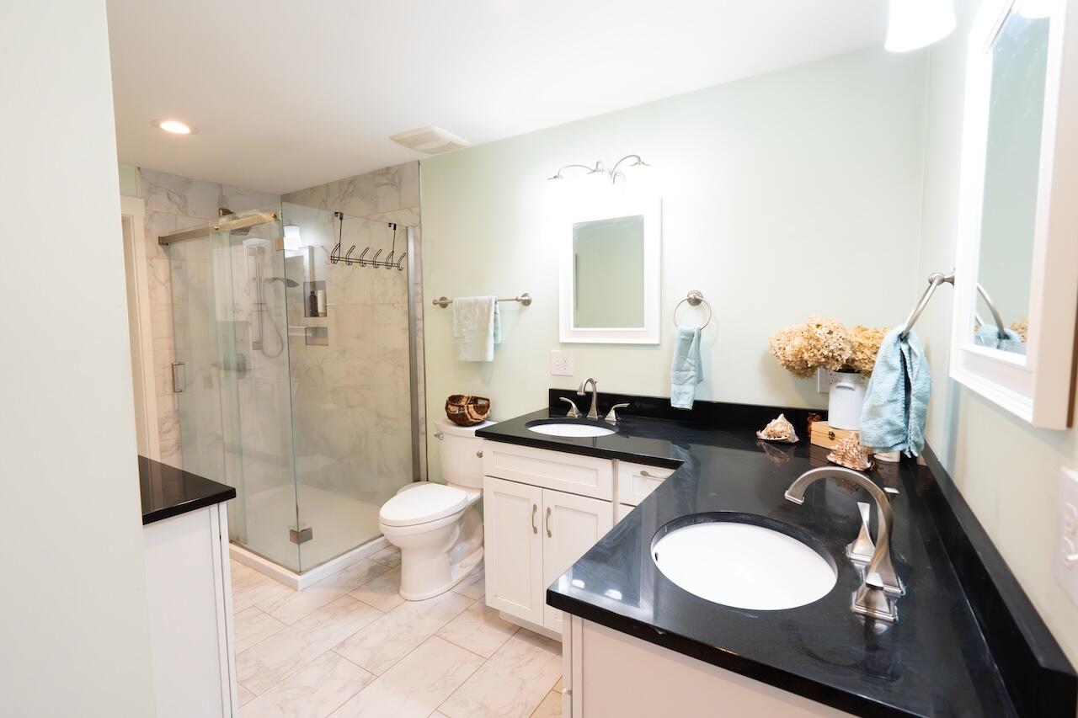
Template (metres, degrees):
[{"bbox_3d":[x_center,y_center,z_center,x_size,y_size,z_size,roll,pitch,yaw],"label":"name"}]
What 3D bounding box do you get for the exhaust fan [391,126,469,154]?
[{"bbox_3d":[-0.599,-1.195,2.653,0.295,0.032,0.295,2,5,32],"label":"exhaust fan"}]

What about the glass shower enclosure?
[{"bbox_3d":[-1.665,0.122,3.200,1.495,1.930,0.862,2,5,32],"label":"glass shower enclosure"}]

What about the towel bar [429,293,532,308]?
[{"bbox_3d":[-0.353,-0.339,2.798,0.698,0.069,0.089,2,5,32],"label":"towel bar"}]

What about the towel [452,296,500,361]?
[{"bbox_3d":[-0.374,-0.171,2.788,0.305,0.378,0.075,2,5,32],"label":"towel"}]

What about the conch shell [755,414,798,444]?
[{"bbox_3d":[0.955,0.269,1.912,0.154,0.102,0.110,2,5,32],"label":"conch shell"}]

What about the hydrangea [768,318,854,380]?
[{"bbox_3d":[1.019,-0.046,1.795,0.255,0.200,0.200,2,5,32],"label":"hydrangea"}]

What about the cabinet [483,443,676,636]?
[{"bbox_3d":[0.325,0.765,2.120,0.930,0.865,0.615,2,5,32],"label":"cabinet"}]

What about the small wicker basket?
[{"bbox_3d":[-0.406,0.305,2.746,0.250,0.150,0.250,-1,5,0],"label":"small wicker basket"}]

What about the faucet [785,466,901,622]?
[{"bbox_3d":[0.568,0.303,0.895,0.188,0.206,0.360,2,5,32],"label":"faucet"}]

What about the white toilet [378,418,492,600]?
[{"bbox_3d":[-0.557,0.790,2.625,0.450,0.789,0.735,2,5,32],"label":"white toilet"}]

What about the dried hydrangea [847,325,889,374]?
[{"bbox_3d":[1.176,-0.035,1.697,0.160,0.175,0.160,2,5,32],"label":"dried hydrangea"}]

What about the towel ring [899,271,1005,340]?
[{"bbox_3d":[0.881,-0.129,1.082,0.100,0.170,0.160,2,5,32],"label":"towel ring"}]

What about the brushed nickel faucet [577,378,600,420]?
[{"bbox_3d":[0.238,0.190,2.262,0.060,0.202,0.190,2,5,32],"label":"brushed nickel faucet"}]

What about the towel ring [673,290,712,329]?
[{"bbox_3d":[0.698,-0.211,2.156,0.168,0.193,0.062,2,5,32],"label":"towel ring"}]

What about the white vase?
[{"bbox_3d":[1.117,0.144,1.736,0.116,0.212,0.116,2,5,32],"label":"white vase"}]

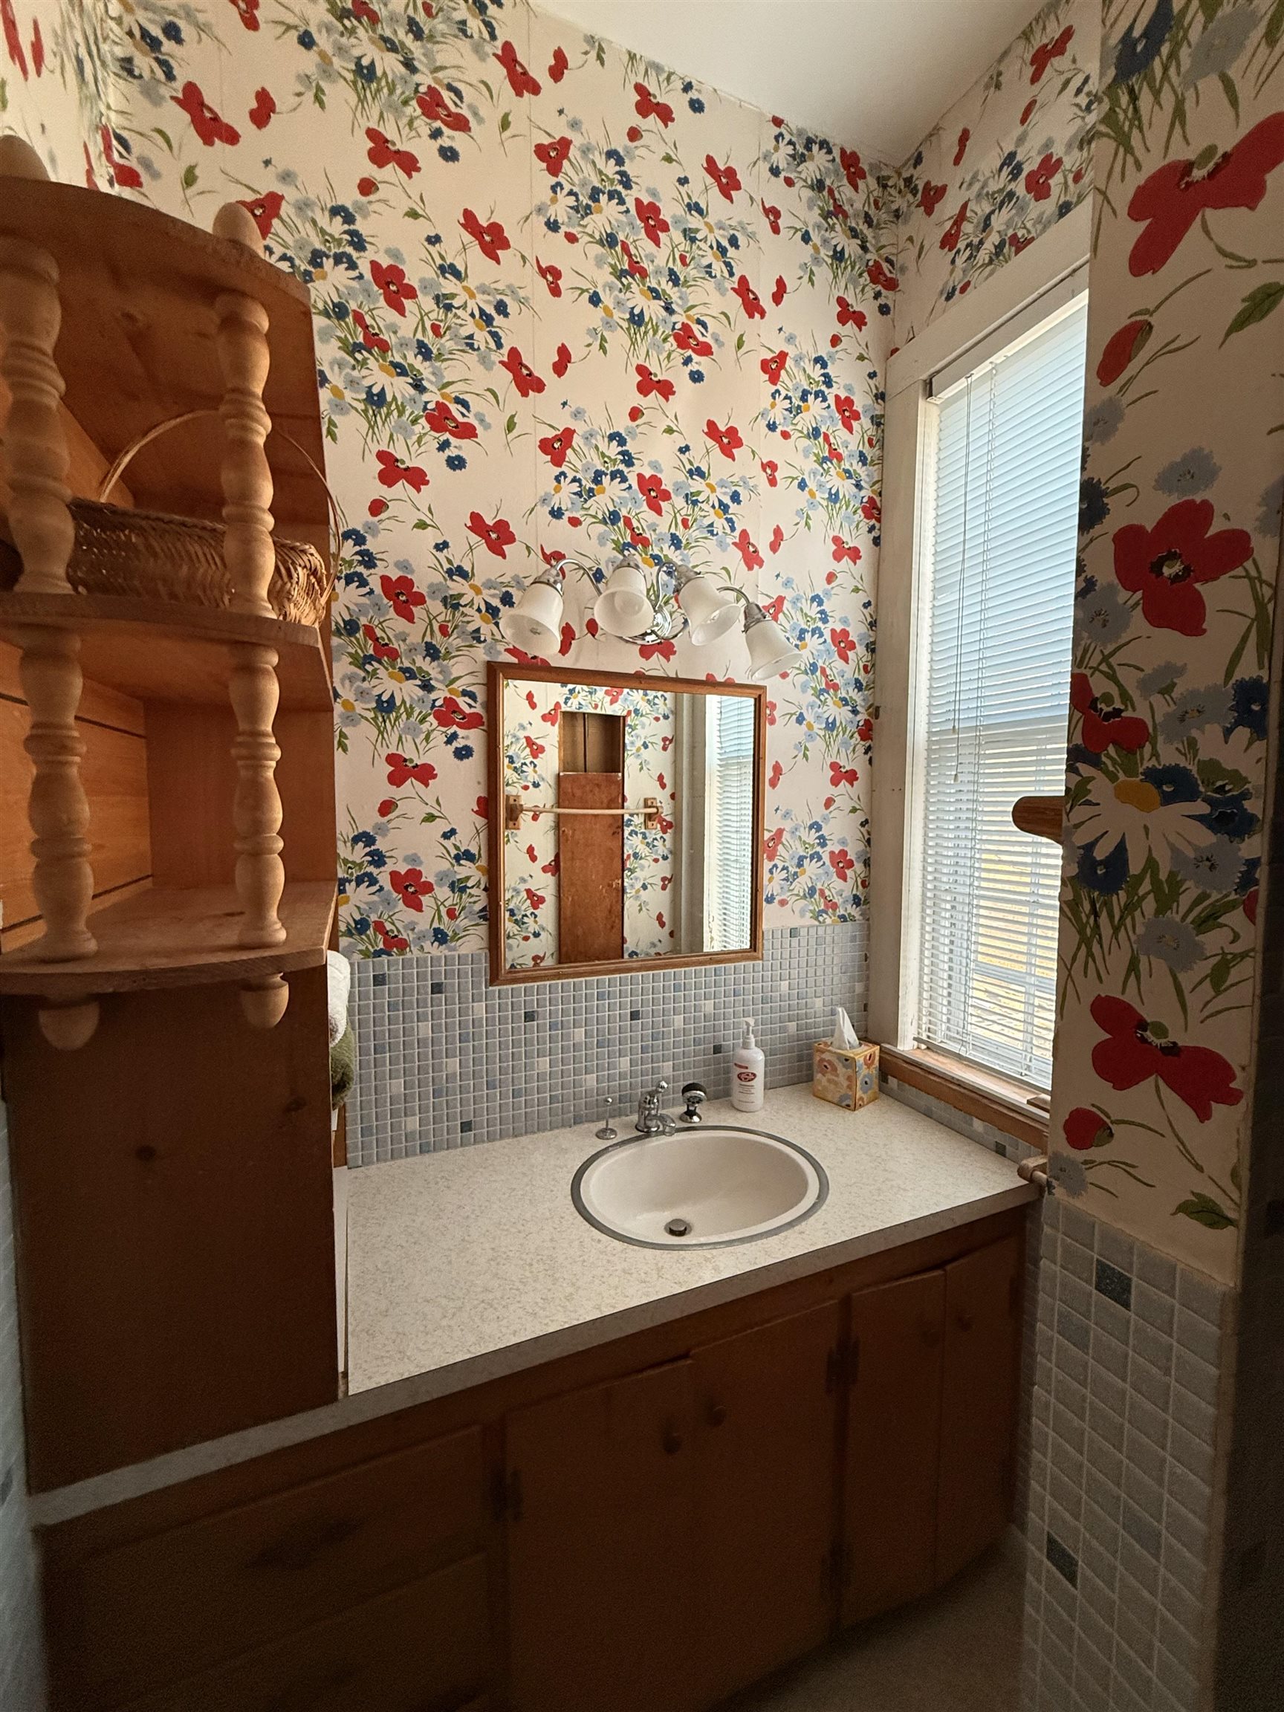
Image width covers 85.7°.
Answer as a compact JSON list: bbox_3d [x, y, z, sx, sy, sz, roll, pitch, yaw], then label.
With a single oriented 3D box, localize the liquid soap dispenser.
[{"bbox_3d":[0.250,0.483,1.623,0.074,0.209,0.073,0,4,2],"label":"liquid soap dispenser"}]

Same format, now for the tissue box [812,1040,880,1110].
[{"bbox_3d":[0.495,0.523,1.674,0.108,0.126,0.112,-3,5,-42],"label":"tissue box"}]

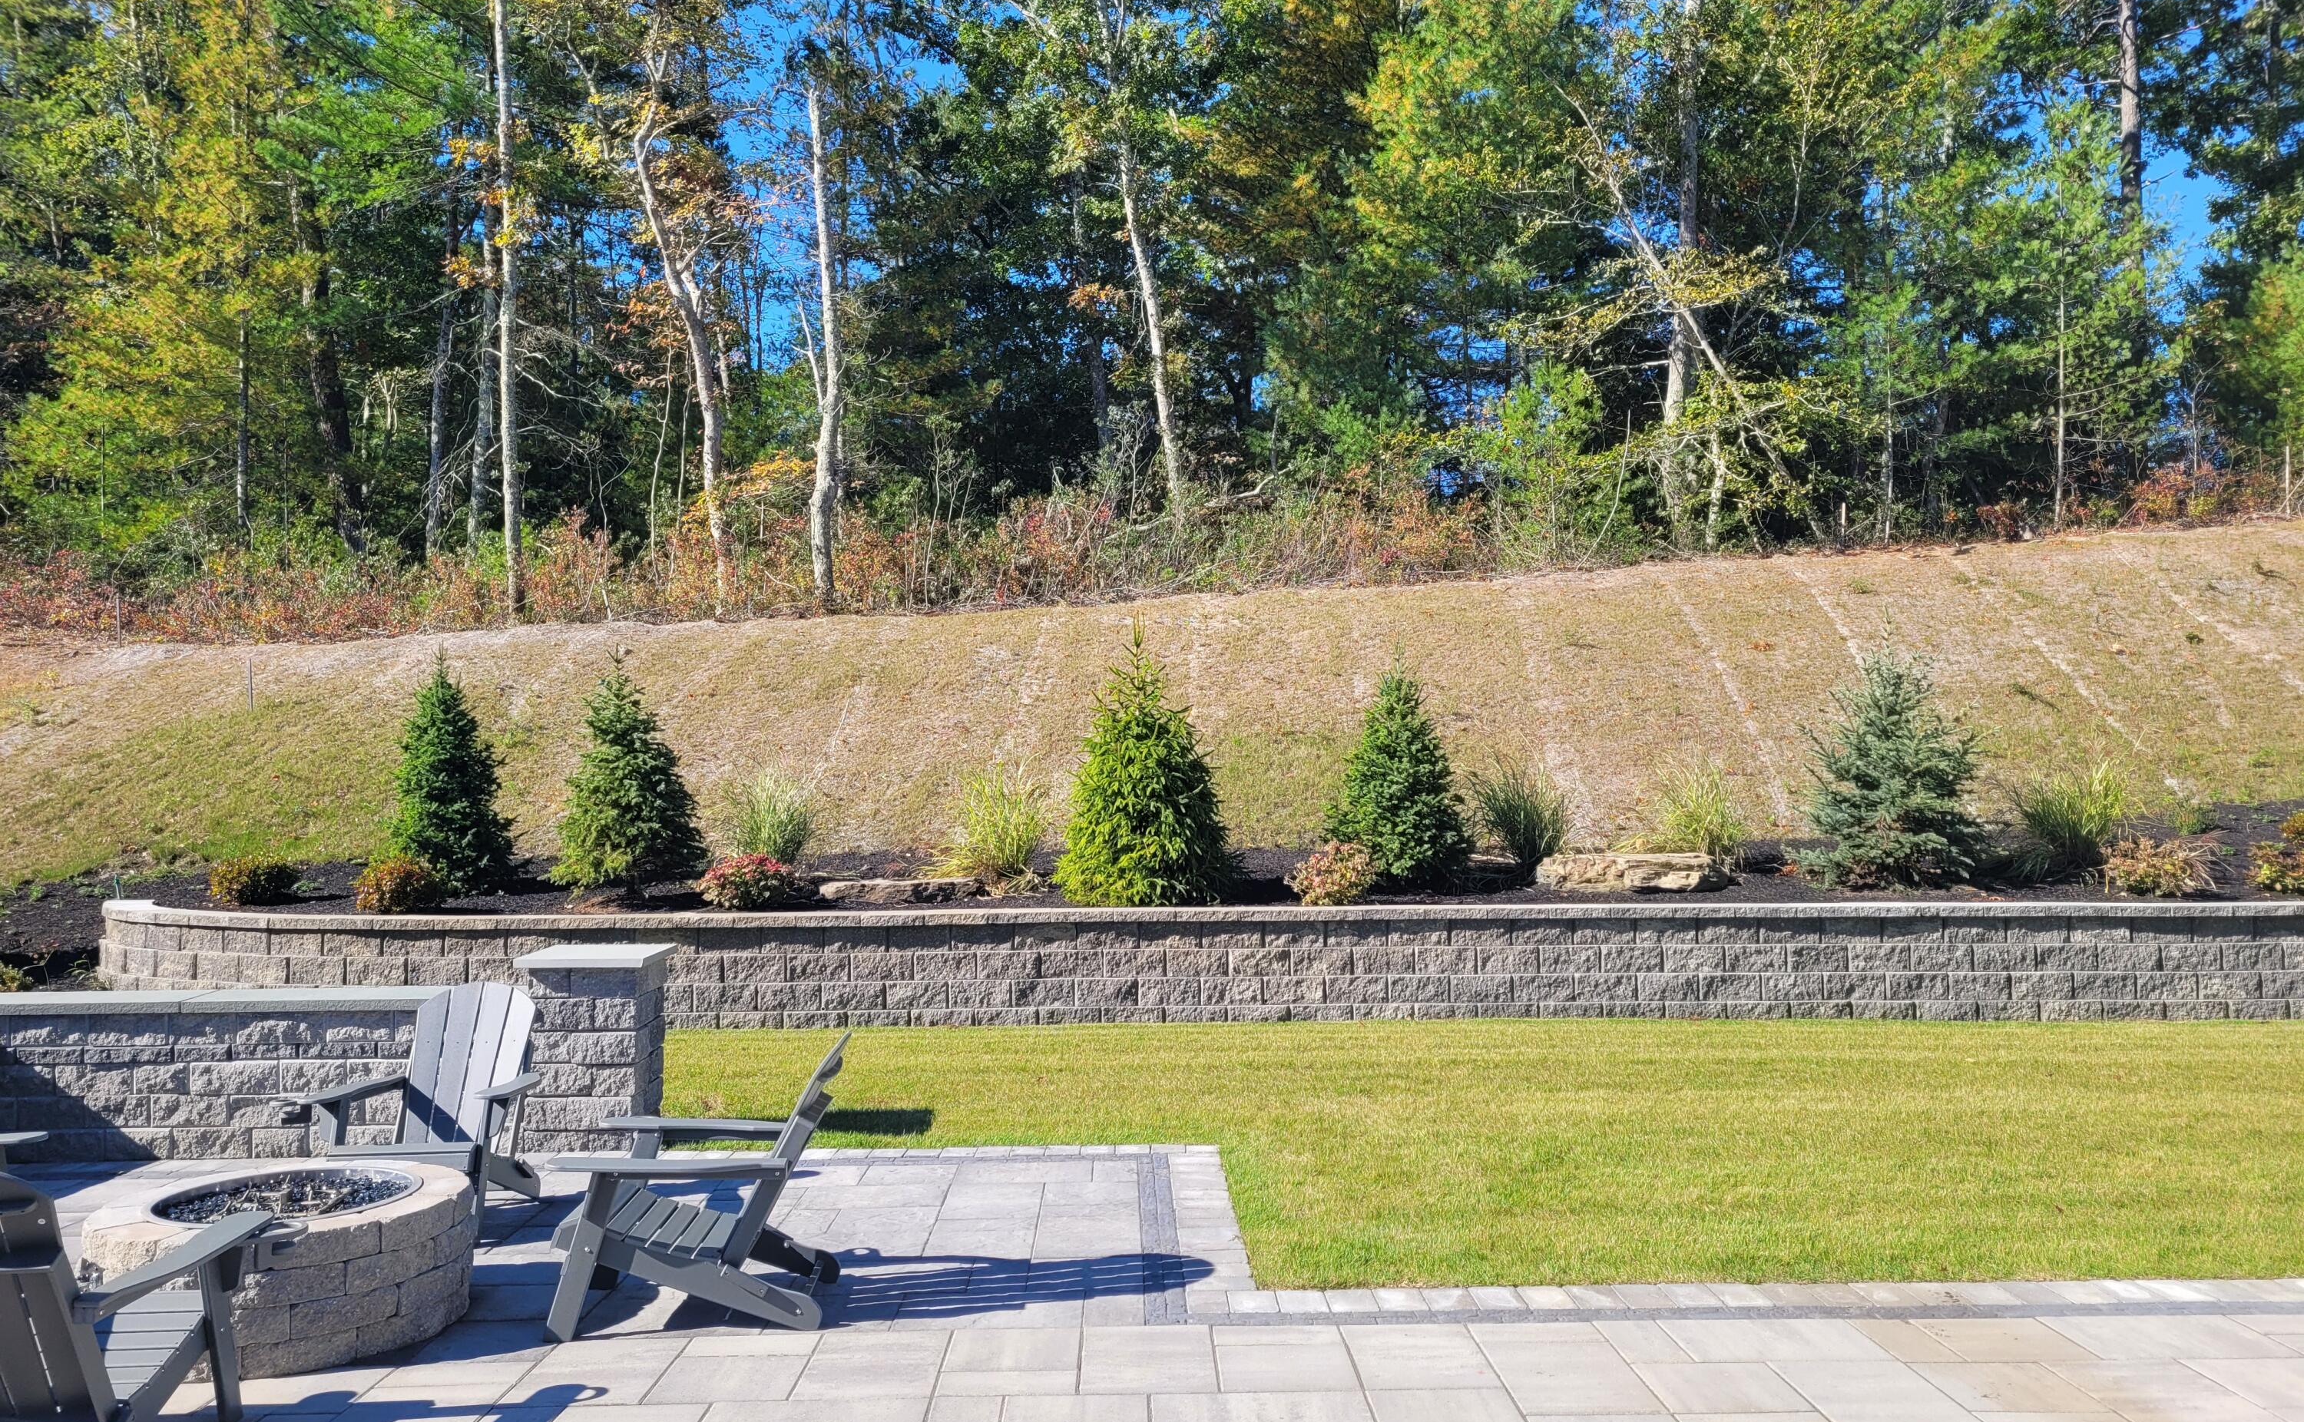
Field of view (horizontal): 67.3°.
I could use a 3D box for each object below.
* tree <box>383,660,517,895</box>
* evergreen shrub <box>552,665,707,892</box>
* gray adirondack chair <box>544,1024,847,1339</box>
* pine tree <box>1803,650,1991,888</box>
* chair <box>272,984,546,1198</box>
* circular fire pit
[{"bbox_3d":[-5.497,0.493,13.550,1.018,1.903,1.018,0,-2,-1],"label":"tree"},{"bbox_3d":[-4.019,0.505,13.300,1.191,1.854,1.191,0,-2,-1],"label":"evergreen shrub"},{"bbox_3d":[-1.467,1.545,5.792,0.940,0.905,0.770,0,-2,-4],"label":"gray adirondack chair"},{"bbox_3d":[5.878,0.433,13.650,1.457,1.931,1.457,0,-2,-1],"label":"pine tree"},{"bbox_3d":[-2.832,1.586,6.887,0.800,0.905,0.940,0,-2,-2],"label":"chair"},{"bbox_3d":[-2.841,1.800,5.679,1.137,0.404,1.137,0,-2,0],"label":"circular fire pit"}]

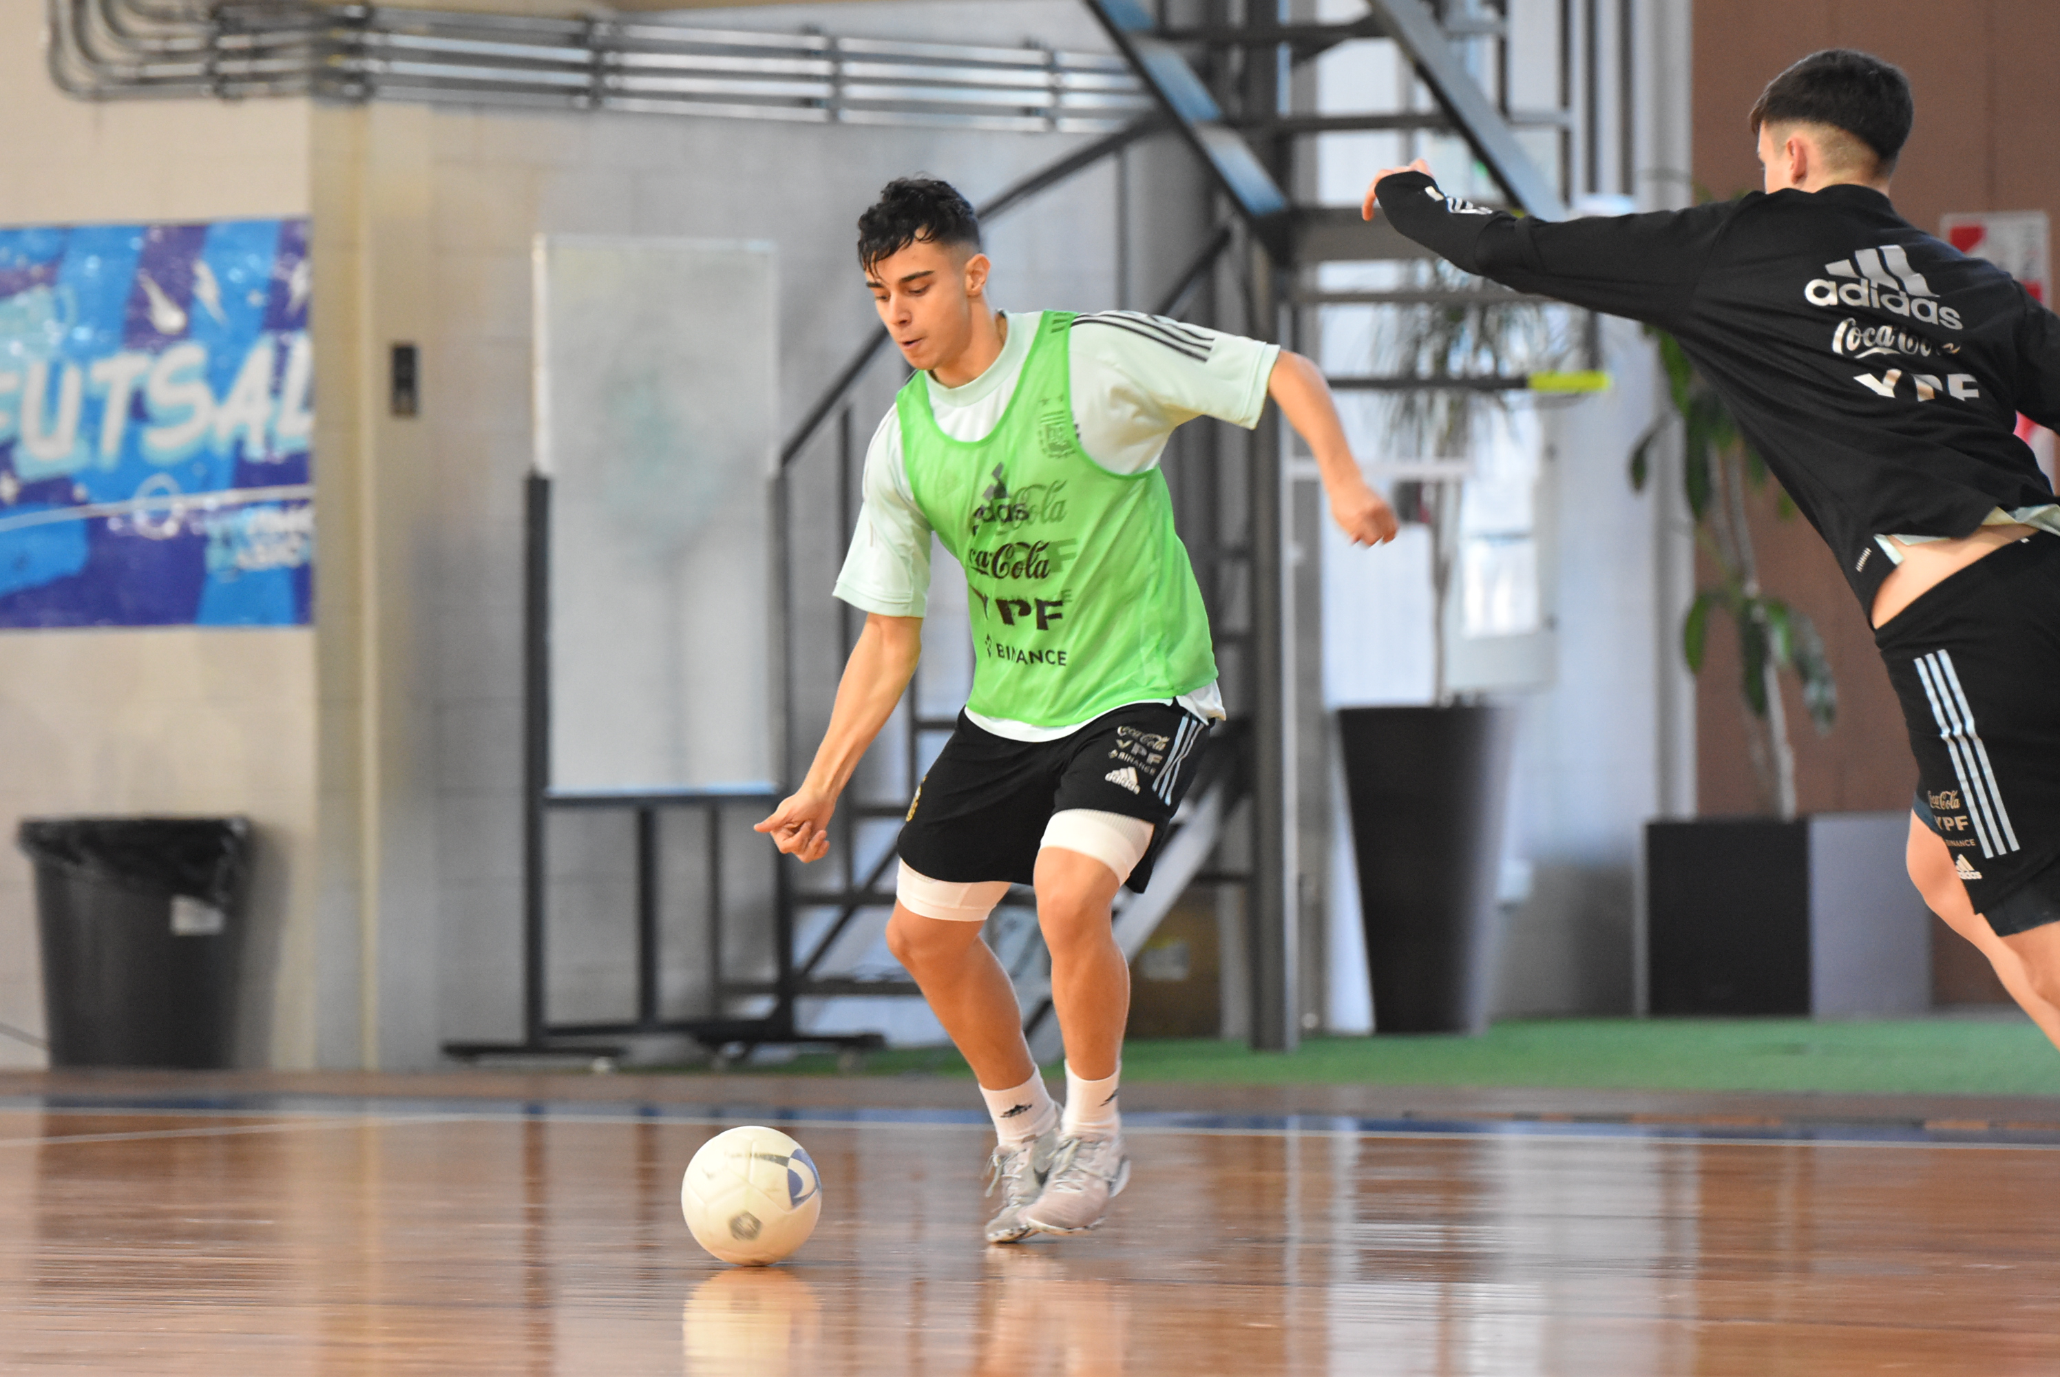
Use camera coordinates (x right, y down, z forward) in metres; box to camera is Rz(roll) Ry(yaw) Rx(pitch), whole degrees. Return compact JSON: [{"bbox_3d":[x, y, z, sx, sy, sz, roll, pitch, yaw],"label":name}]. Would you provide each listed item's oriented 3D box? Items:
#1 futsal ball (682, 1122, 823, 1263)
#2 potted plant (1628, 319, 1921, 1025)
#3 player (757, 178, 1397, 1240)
[{"bbox_3d":[-0.399,0.728,19.050,0.201,0.201,0.201,0,0,0],"label":"futsal ball"},{"bbox_3d":[1.875,-0.180,33.300,0.660,2.000,0.660,0,0,37],"label":"potted plant"},{"bbox_3d":[0.070,0.032,19.700,0.880,1.580,0.600,0,0,35],"label":"player"}]

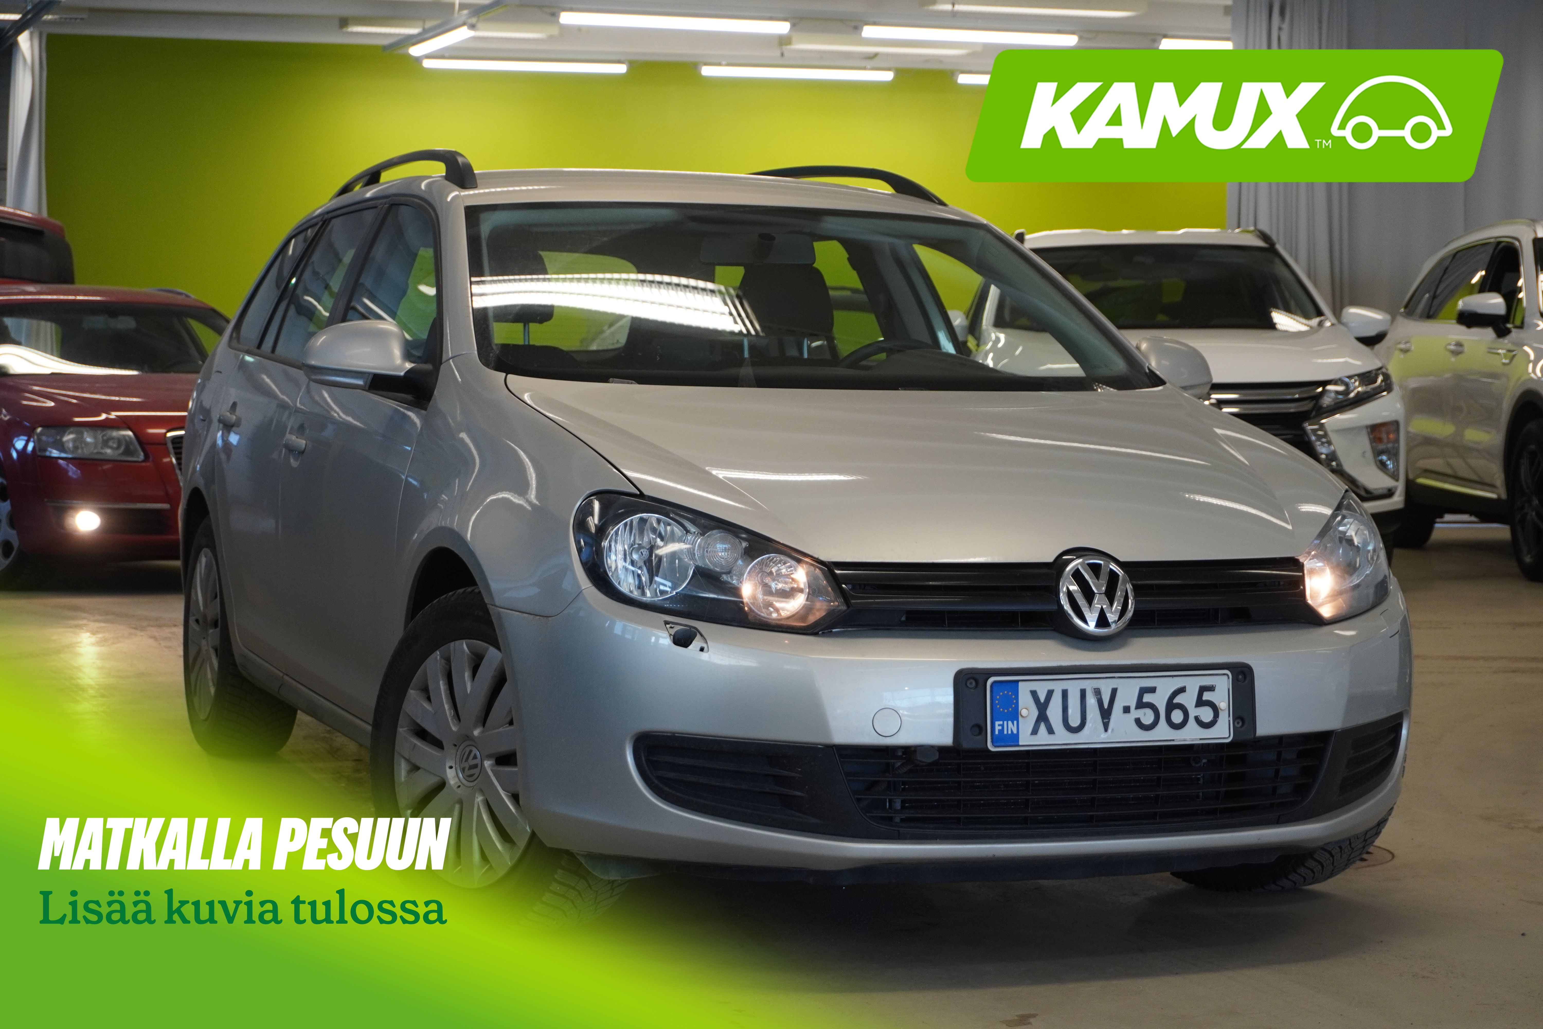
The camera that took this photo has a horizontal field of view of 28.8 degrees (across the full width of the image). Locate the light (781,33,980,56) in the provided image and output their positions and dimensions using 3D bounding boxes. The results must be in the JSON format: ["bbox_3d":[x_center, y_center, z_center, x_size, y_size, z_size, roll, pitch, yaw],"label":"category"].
[{"bbox_3d":[0.836,-3.526,22.500,1.530,0.090,0.220,0,3,-12],"label":"light"}]

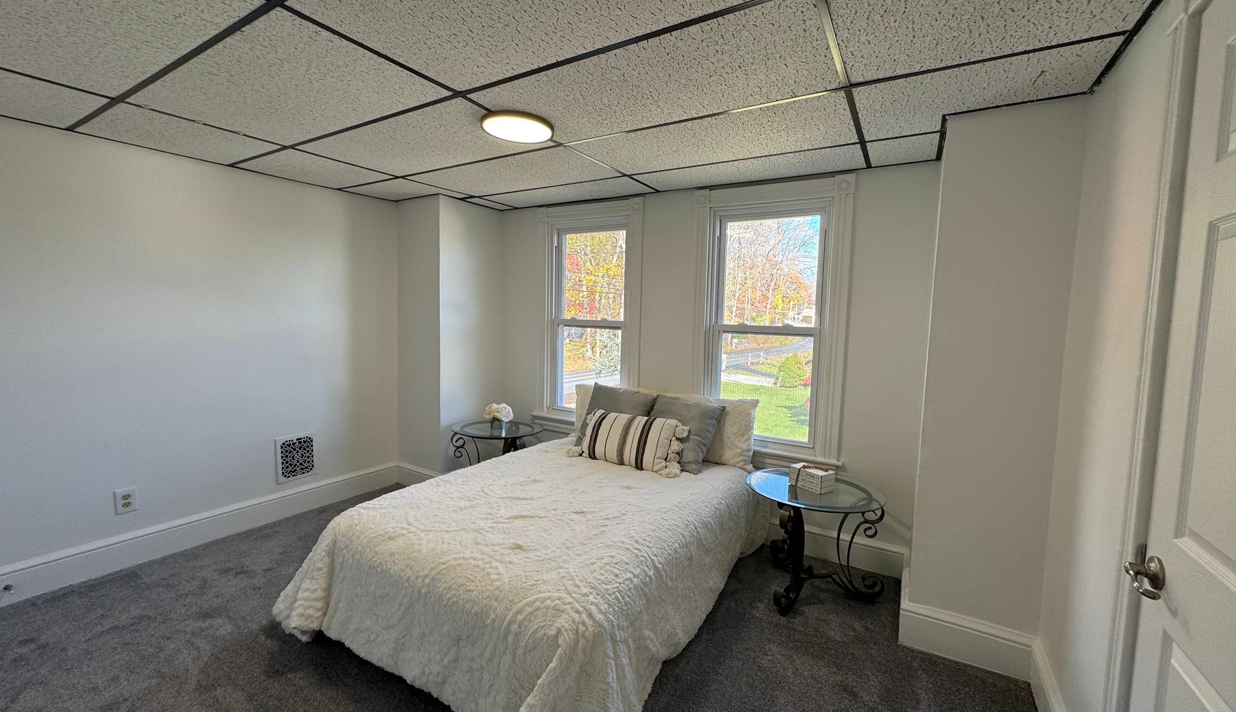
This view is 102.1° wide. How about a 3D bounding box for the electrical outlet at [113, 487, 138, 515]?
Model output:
[{"bbox_3d":[-2.435,0.712,2.470,0.012,0.119,0.077,4,5,32],"label":"electrical outlet"}]

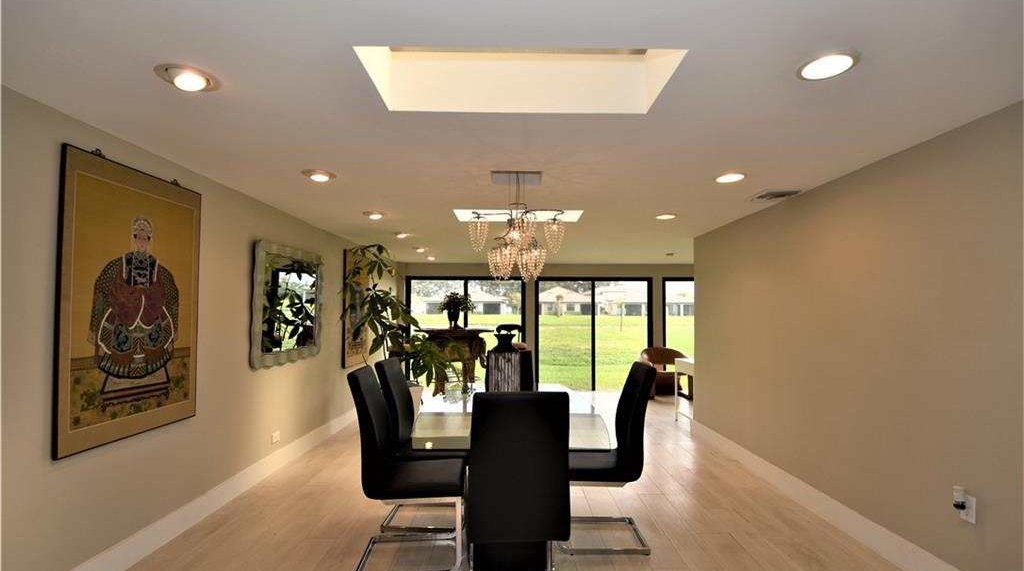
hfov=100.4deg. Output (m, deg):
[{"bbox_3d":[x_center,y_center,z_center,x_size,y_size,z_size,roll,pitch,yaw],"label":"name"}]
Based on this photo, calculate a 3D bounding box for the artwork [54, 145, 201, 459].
[{"bbox_3d":[-2.066,0.099,2.366,0.040,1.430,0.890,0,-4,0],"label":"artwork"}]

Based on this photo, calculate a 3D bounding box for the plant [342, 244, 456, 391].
[{"bbox_3d":[-1.230,0.622,4.770,1.180,2.143,1.050,0,-3,1],"label":"plant"}]

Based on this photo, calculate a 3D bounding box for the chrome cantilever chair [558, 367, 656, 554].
[{"bbox_3d":[0.554,1.036,2.700,0.620,1.075,0.440,0,-4,0],"label":"chrome cantilever chair"}]

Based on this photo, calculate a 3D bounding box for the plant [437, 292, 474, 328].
[{"bbox_3d":[-0.981,0.442,7.591,0.600,0.660,0.600,0,-4,0],"label":"plant"}]

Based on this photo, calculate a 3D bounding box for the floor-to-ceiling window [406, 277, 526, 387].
[{"bbox_3d":[-0.822,0.858,7.700,2.140,2.020,0.100,0,-3,1],"label":"floor-to-ceiling window"}]

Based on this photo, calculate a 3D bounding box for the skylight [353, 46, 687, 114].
[{"bbox_3d":[0.028,-0.938,1.703,1.155,0.280,0.470,0,-4,0],"label":"skylight"}]

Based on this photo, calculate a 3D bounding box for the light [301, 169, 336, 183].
[{"bbox_3d":[-1.289,-0.729,2.840,0.220,0.040,0.220,0,-4,0],"label":"light"}]

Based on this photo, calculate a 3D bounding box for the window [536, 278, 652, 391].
[{"bbox_3d":[1.531,0.898,7.880,2.150,2.110,0.100,0,-4,0],"label":"window"}]

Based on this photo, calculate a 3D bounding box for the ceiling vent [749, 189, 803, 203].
[{"bbox_3d":[1.993,-0.676,3.230,0.270,0.025,0.280,0,-3,1],"label":"ceiling vent"}]

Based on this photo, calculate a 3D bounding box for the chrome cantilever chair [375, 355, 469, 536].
[{"bbox_3d":[-0.565,1.046,2.921,0.610,1.060,0.430,1,-3,-4],"label":"chrome cantilever chair"}]

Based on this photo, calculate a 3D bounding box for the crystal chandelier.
[{"bbox_3d":[0.030,-0.380,2.840,0.630,0.670,0.570,0,-3,1],"label":"crystal chandelier"}]

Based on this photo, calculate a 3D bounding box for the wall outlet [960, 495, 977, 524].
[{"bbox_3d":[2.174,1.067,2.030,0.015,0.116,0.072,0,-3,1],"label":"wall outlet"}]

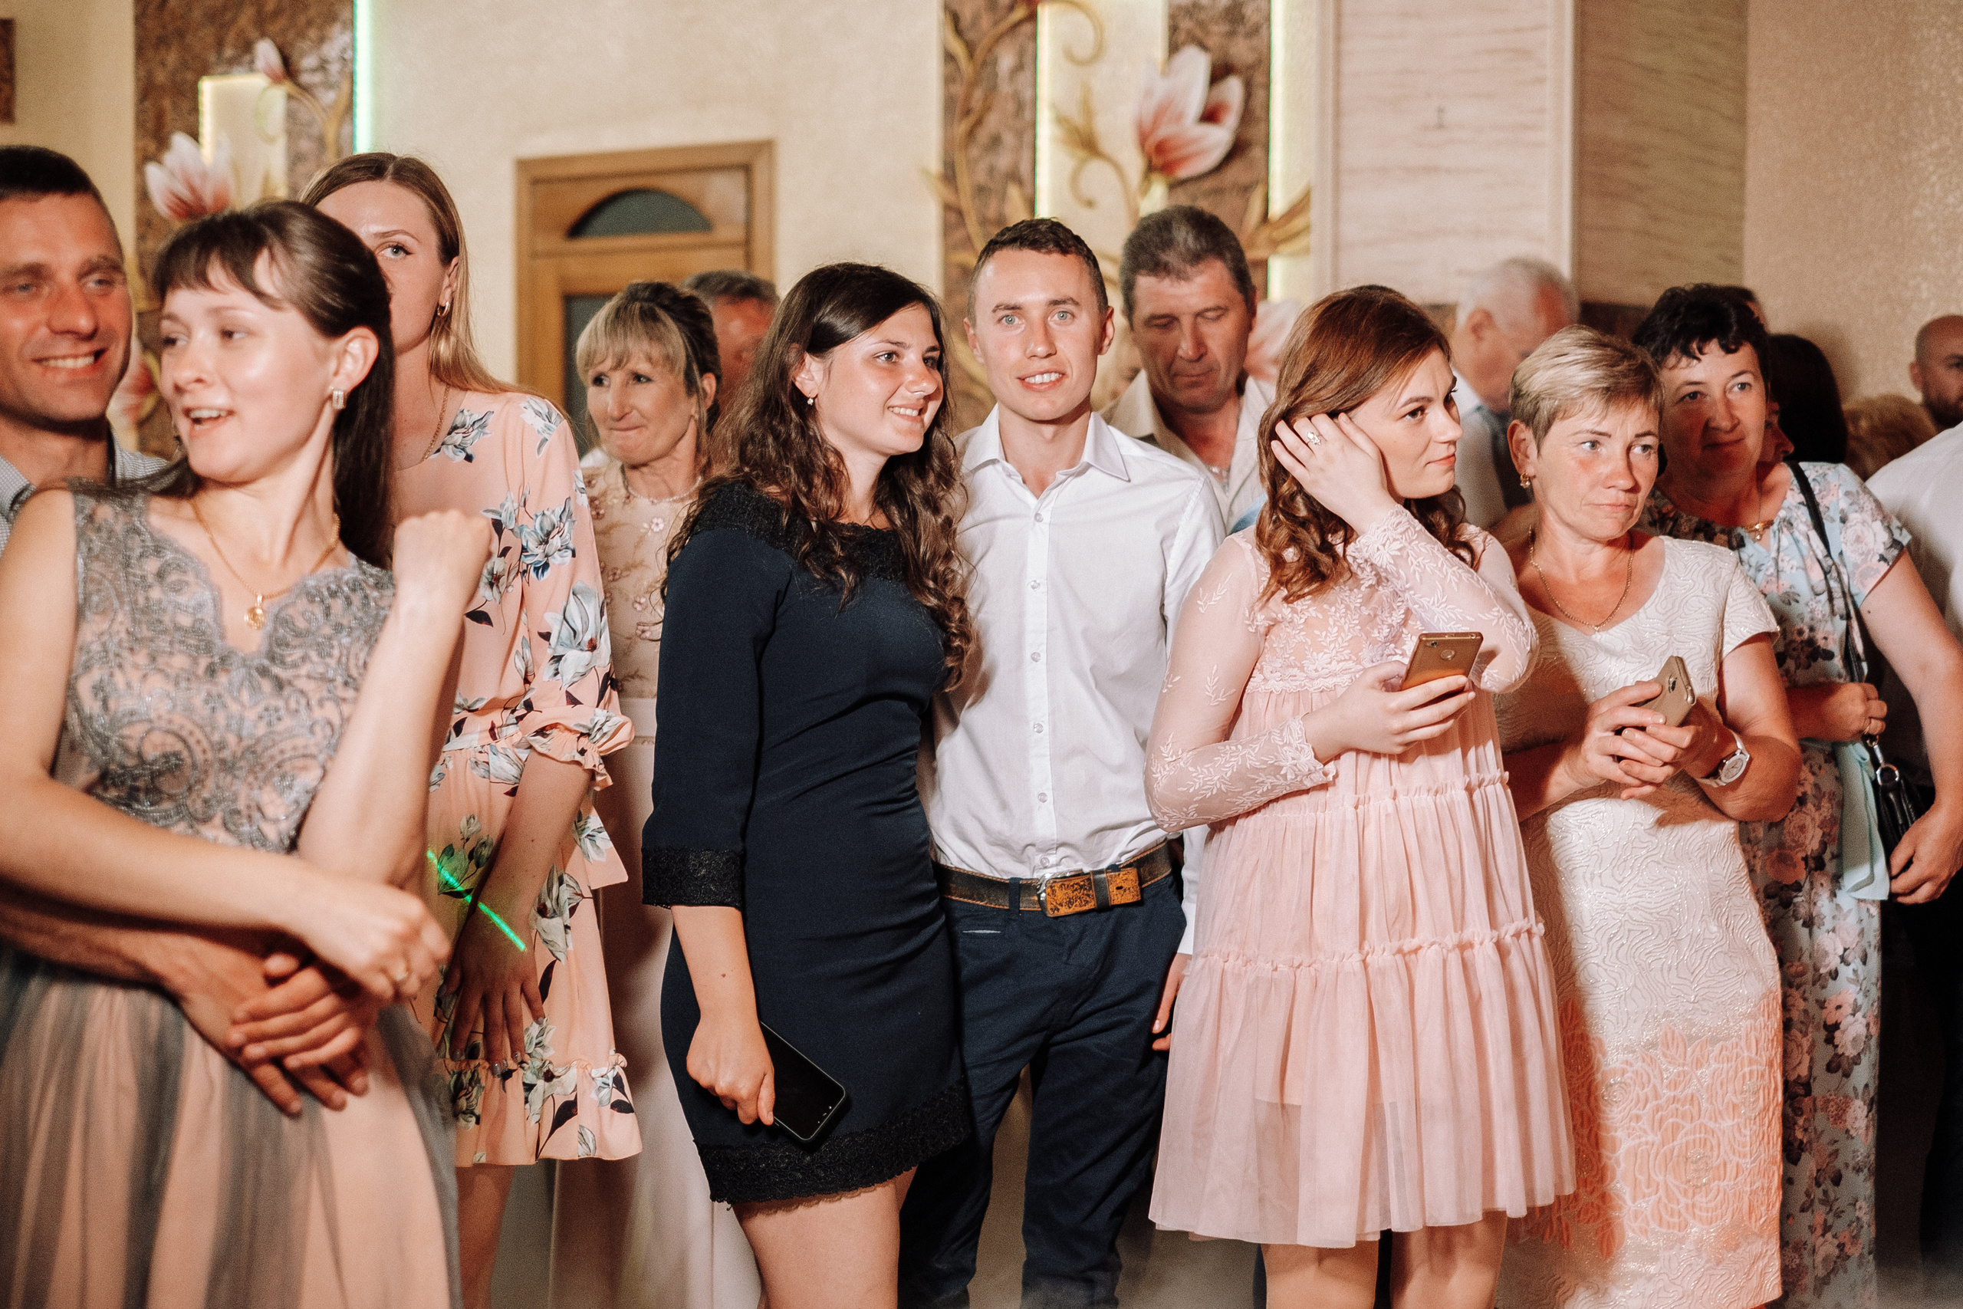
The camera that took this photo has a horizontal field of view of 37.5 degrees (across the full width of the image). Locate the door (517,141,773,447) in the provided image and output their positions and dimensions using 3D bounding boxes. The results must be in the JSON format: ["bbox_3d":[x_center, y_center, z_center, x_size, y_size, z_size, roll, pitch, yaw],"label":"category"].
[{"bbox_3d":[-0.844,-0.108,7.380,0.780,2.340,0.120,2,2,28],"label":"door"}]

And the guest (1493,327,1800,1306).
[{"bbox_3d":[0.711,0.440,3.281,0.440,1.610,0.360,1,2,7],"label":"guest"}]

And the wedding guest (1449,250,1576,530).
[{"bbox_3d":[0.814,0.268,4.584,0.500,1.790,0.340,-1,2,-27],"label":"wedding guest"}]

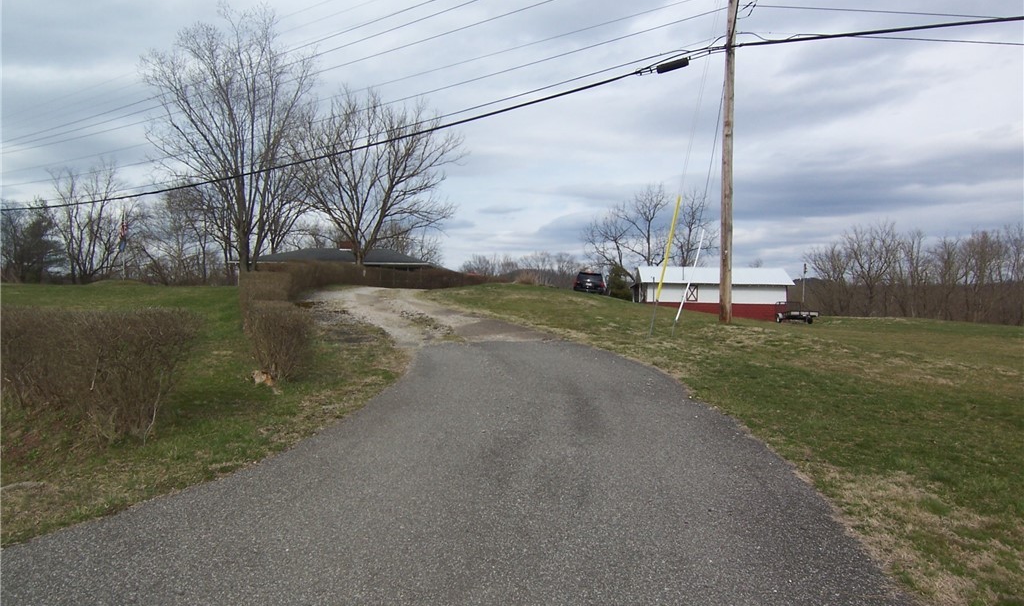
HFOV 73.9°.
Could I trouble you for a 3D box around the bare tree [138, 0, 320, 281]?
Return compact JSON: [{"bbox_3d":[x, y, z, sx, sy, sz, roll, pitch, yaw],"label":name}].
[{"bbox_3d":[-17.500,-9.846,42.000,10.864,17.284,9.500,1,1,0],"label":"bare tree"}]

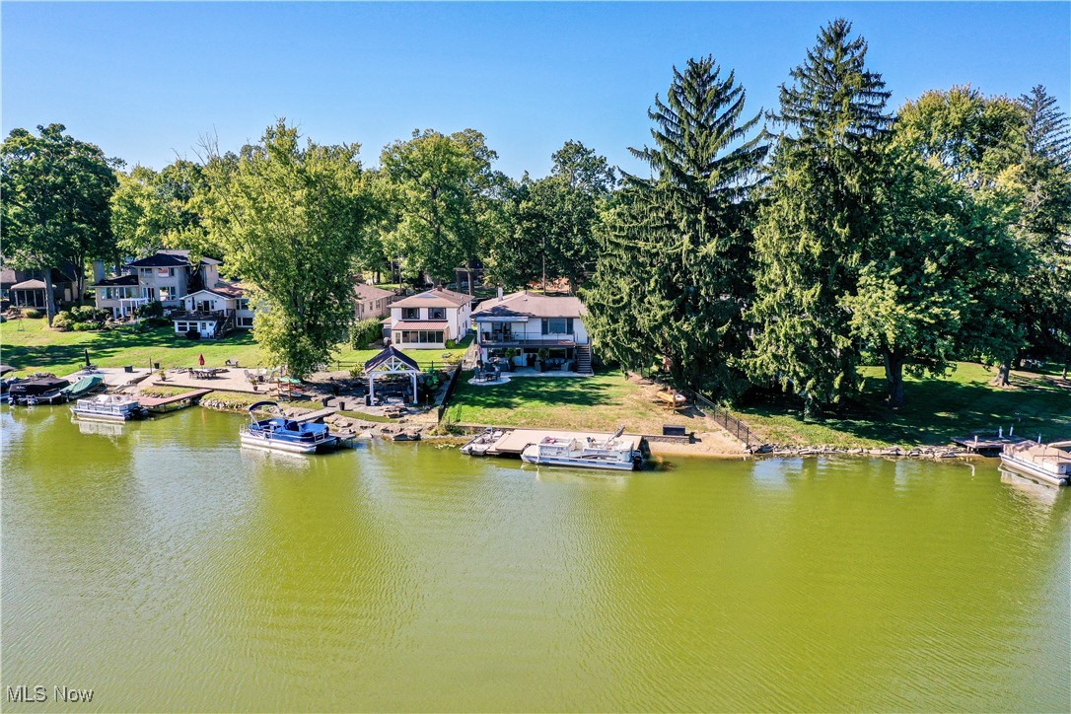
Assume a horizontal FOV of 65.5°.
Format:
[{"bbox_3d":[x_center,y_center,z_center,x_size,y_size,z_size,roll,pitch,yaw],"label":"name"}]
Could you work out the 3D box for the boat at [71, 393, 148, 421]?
[{"bbox_3d":[-33.250,4.052,65.242,5.900,1.500,2.400,3,9,23],"label":"boat"}]

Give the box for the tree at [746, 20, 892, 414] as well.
[{"bbox_3d":[20.400,-9.287,59.581,9.800,27.500,9.800,0,9,0],"label":"tree"}]

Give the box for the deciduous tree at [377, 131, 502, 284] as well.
[{"bbox_3d":[-13.993,-20.252,126.404,18.743,27.695,18.743,0,8,0],"label":"deciduous tree"}]

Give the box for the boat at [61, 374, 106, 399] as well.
[{"bbox_3d":[-39.800,2.698,73.457,1.950,1.400,4.900,1,9,9],"label":"boat"}]

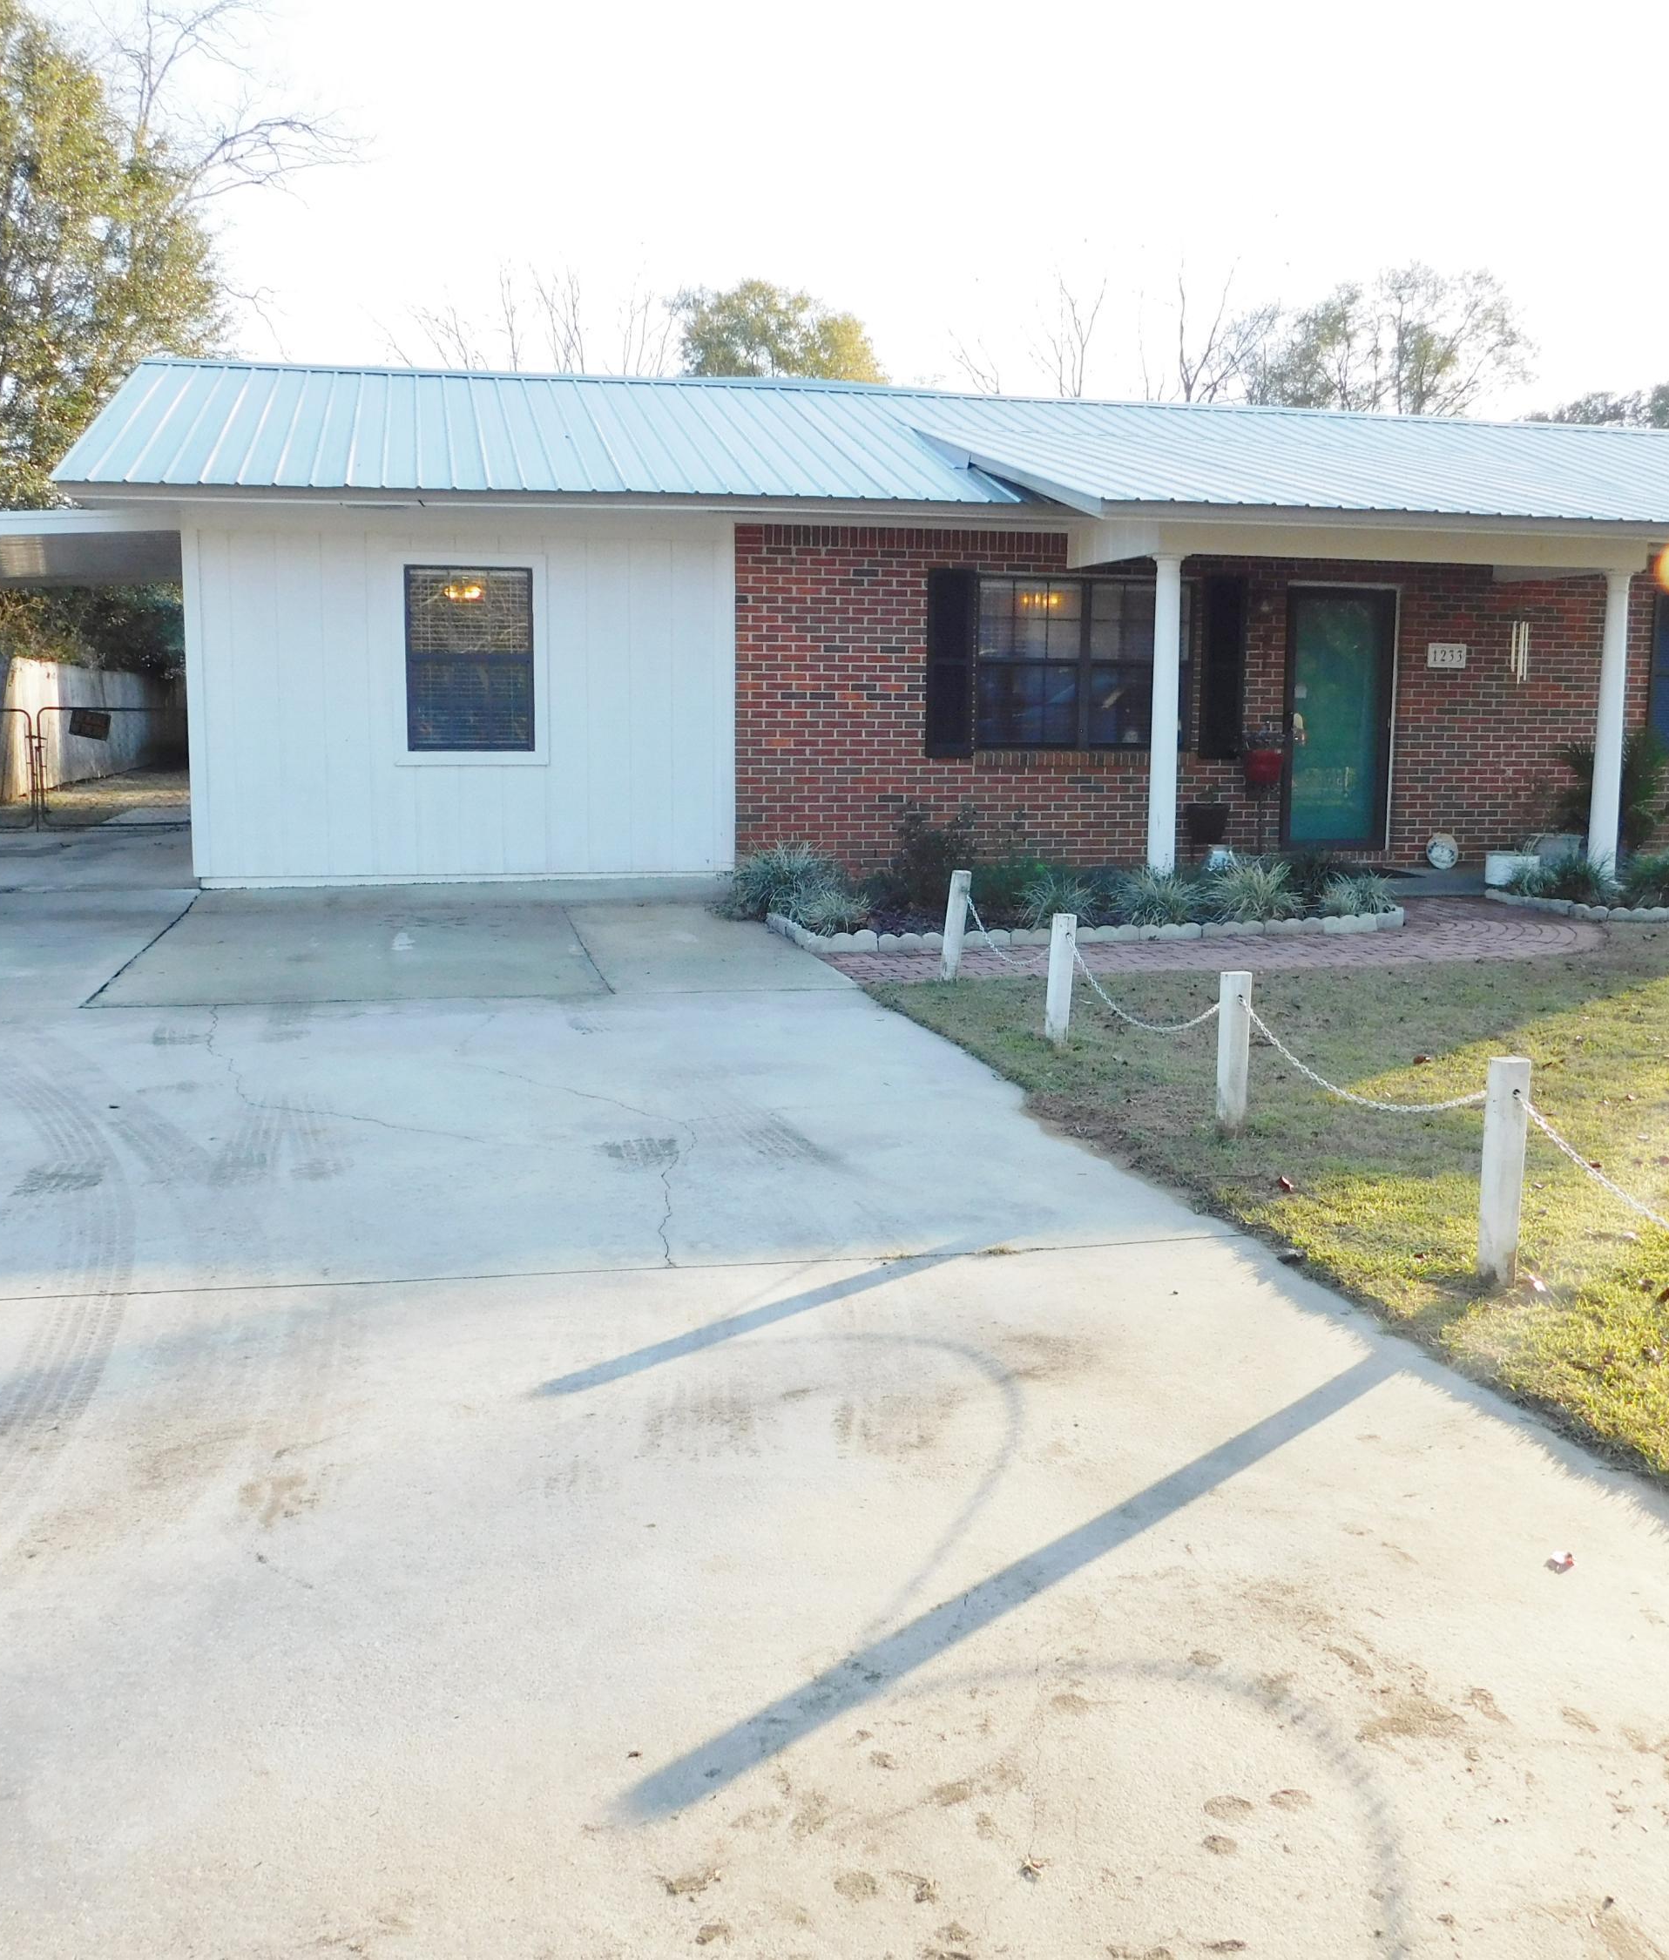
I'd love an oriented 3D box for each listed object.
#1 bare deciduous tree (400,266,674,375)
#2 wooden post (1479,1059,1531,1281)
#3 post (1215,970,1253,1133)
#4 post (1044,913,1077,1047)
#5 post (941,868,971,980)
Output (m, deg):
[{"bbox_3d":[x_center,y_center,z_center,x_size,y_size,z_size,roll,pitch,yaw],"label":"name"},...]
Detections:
[{"bbox_3d":[-5.920,-9.154,36.662,5.800,10.133,5.800,-1,8,-9],"label":"bare deciduous tree"},{"bbox_3d":[1.763,0.502,4.744,0.078,0.591,0.078,-2,8,-14],"label":"wooden post"},{"bbox_3d":[1.382,0.247,6.232,0.078,0.541,0.078,-2,8,-14],"label":"post"},{"bbox_3d":[0.987,0.003,7.801,0.078,0.554,0.078,0,7,-14],"label":"post"},{"bbox_3d":[0.629,-0.276,9.274,0.078,0.558,0.078,4,6,-15],"label":"post"}]

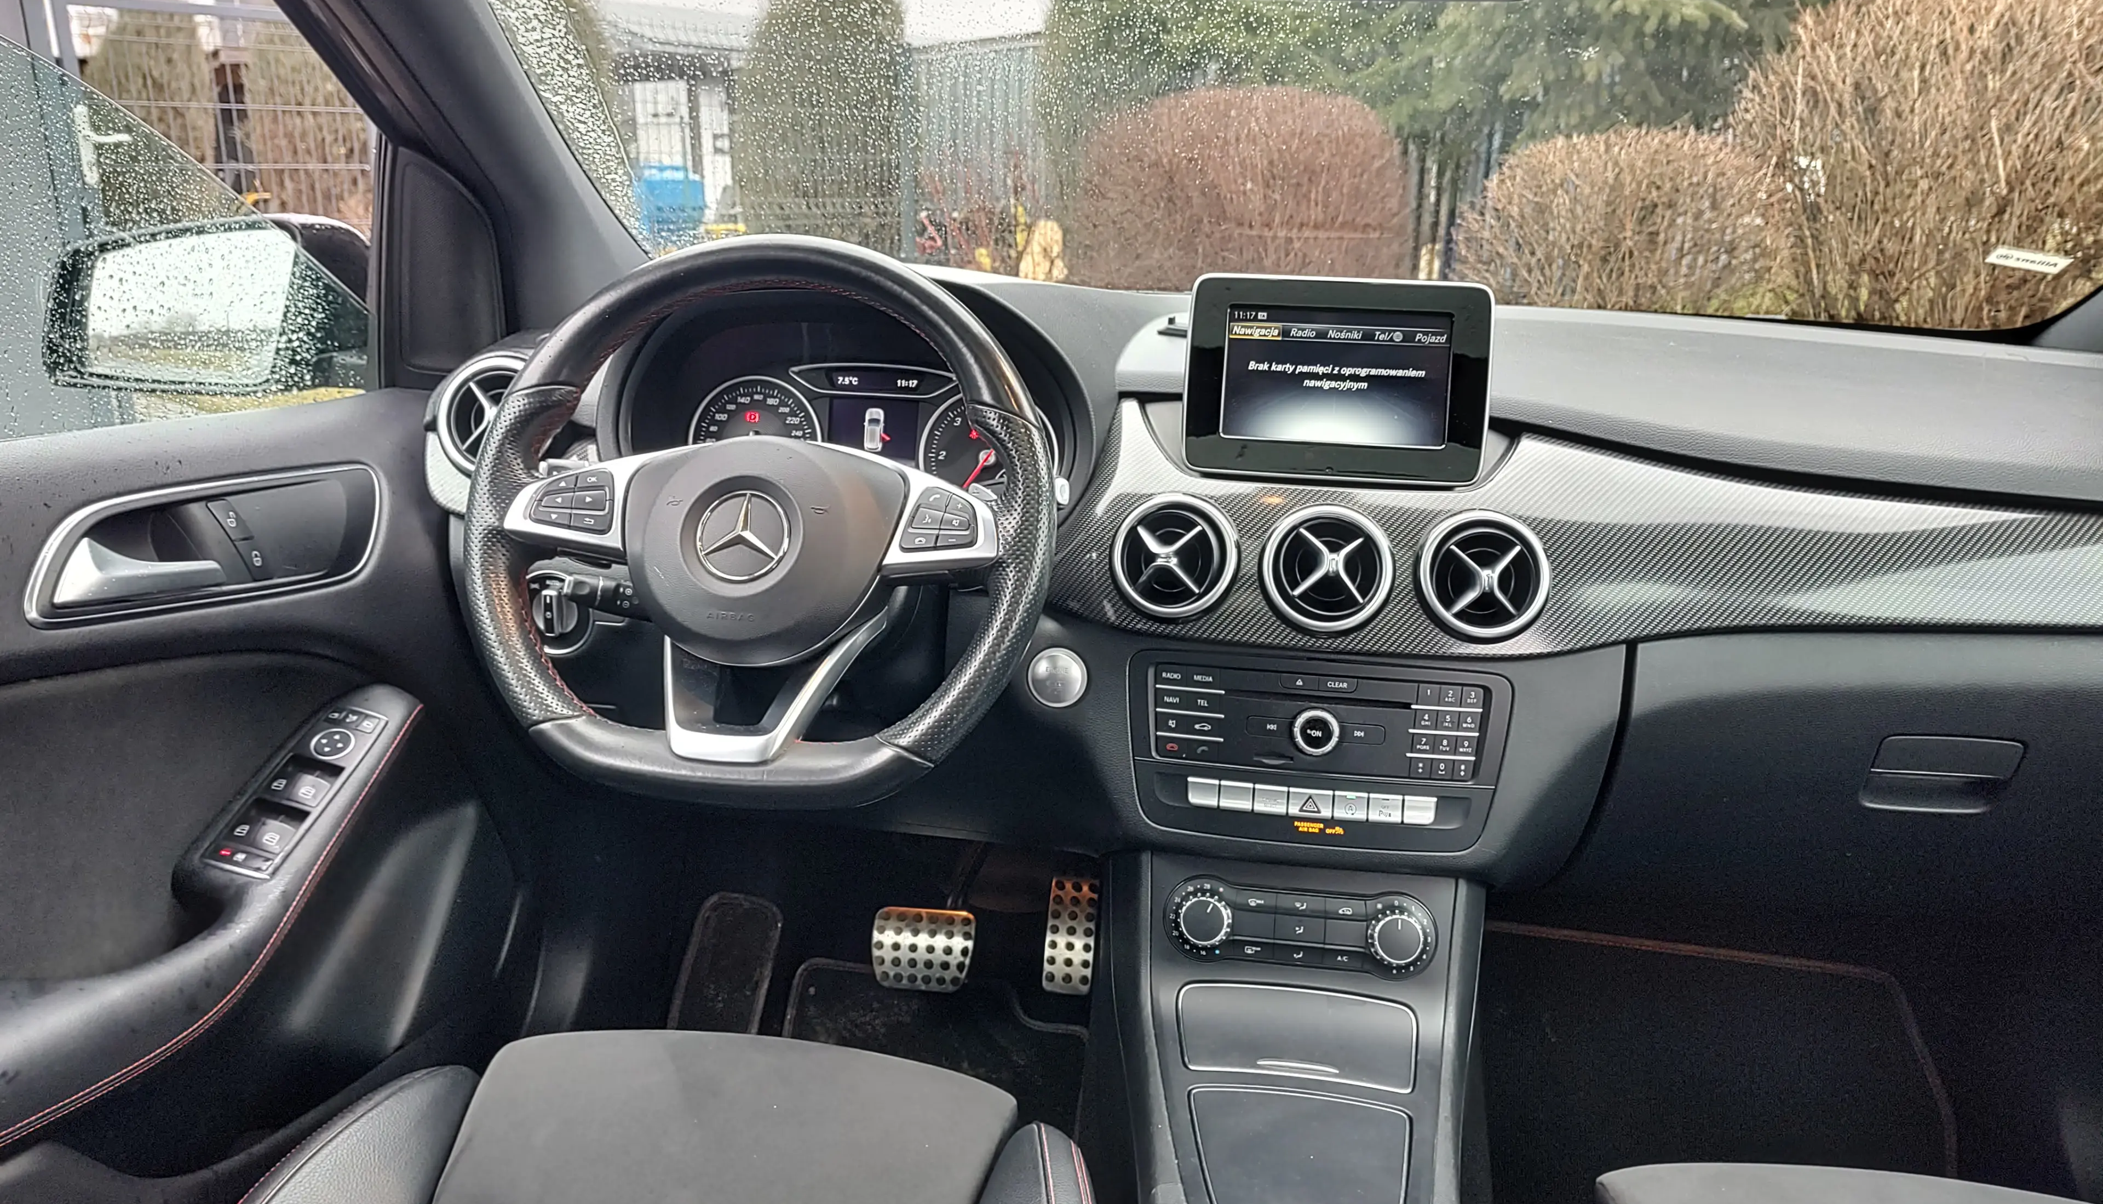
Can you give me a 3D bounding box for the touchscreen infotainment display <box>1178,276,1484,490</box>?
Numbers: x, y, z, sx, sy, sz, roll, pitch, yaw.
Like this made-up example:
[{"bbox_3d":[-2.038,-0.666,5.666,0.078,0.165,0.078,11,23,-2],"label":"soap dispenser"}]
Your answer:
[{"bbox_3d":[0.204,-0.159,1.002,0.208,0.139,0.025,4,6,8],"label":"touchscreen infotainment display"}]

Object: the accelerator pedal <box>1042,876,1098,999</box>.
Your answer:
[{"bbox_3d":[0.020,0.324,1.355,0.046,0.118,0.025,3,-17,7],"label":"accelerator pedal"}]

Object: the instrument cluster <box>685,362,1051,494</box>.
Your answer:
[{"bbox_3d":[-0.135,-0.123,1.100,0.295,0.125,0.050,3,-3,7],"label":"instrument cluster"}]

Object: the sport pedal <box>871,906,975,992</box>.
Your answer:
[{"bbox_3d":[-0.121,0.329,1.324,0.096,0.078,0.028,3,-15,7],"label":"sport pedal"}]

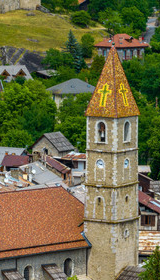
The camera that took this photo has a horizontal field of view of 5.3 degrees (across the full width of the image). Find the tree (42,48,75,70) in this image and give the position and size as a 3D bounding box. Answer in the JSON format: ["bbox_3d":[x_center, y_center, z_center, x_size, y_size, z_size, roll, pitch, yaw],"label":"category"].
[{"bbox_3d":[-5.820,-20.090,450.430,8.000,7.500,8.000,0,7,0],"label":"tree"}]

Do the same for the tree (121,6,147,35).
[{"bbox_3d":[16.050,-34.700,512.540,8.000,9.300,8.000,0,7,0],"label":"tree"}]

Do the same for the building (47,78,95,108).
[{"bbox_3d":[-1.270,-9.360,400.550,10.800,9.500,11.000,-2,7,-13],"label":"building"}]

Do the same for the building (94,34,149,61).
[{"bbox_3d":[11.360,-24.050,470.520,14.500,9.000,11.500,0,7,2],"label":"building"}]

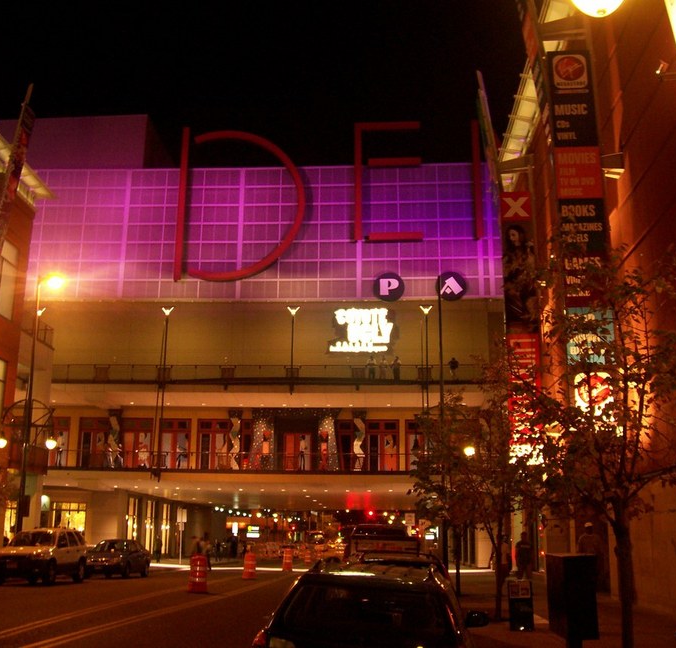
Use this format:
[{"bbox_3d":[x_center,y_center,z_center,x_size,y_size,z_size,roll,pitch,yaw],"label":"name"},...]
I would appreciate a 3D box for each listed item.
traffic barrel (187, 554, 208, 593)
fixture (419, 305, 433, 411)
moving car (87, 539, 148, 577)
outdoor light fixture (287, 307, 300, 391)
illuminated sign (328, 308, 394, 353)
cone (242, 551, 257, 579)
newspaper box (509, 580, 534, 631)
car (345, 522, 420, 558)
[{"bbox_3d":[-4.114,7.310,24.895,0.580,1.050,0.580,-1,-15,3],"label":"traffic barrel"},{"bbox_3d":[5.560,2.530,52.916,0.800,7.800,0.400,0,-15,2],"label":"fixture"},{"bbox_3d":[-8.915,9.545,34.702,1.750,1.420,4.550,0,-15,1],"label":"moving car"},{"bbox_3d":[-2.812,1.513,53.619,0.800,5.450,0.400,0,-15,2],"label":"outdoor light fixture"},{"bbox_3d":[1.582,0.431,57.811,4.450,3.050,0.300,0,-15,2],"label":"illuminated sign"},{"bbox_3d":[-3.463,9.351,33.125,0.550,1.030,0.550,-1,-15,3],"label":"cone"},{"bbox_3d":[3.465,5.321,16.124,0.420,0.923,0.420,-1,-15,7],"label":"newspaper box"},{"bbox_3d":[1.243,6.595,23.669,1.860,1.850,4.800,-1,-15,3],"label":"car"}]

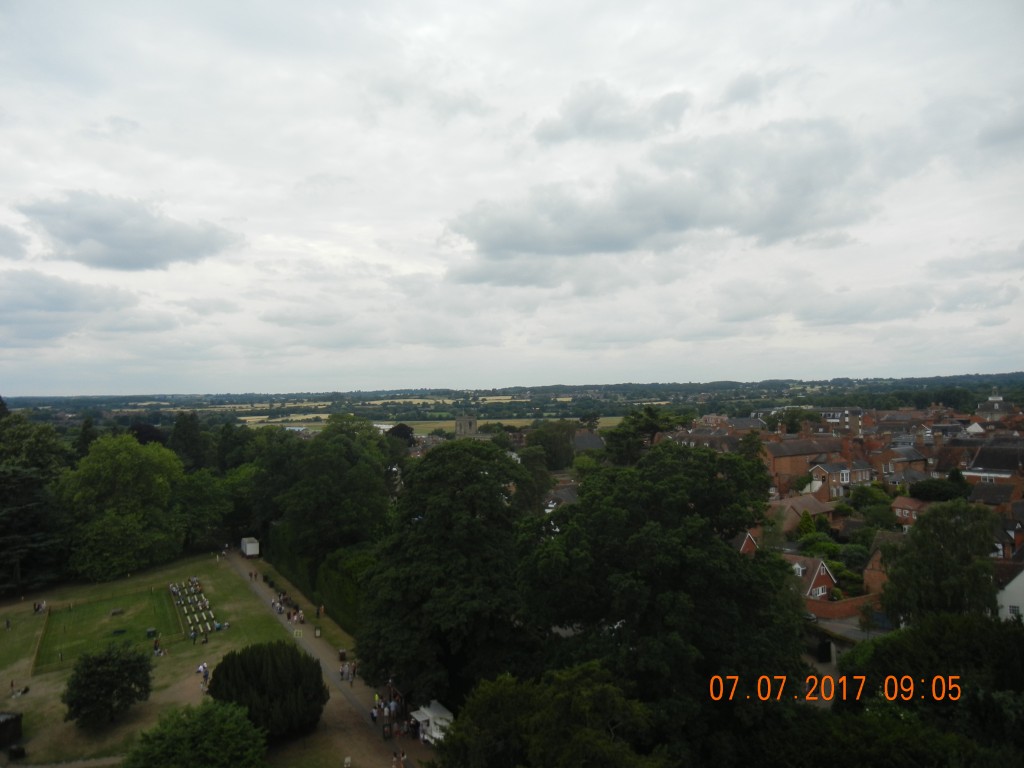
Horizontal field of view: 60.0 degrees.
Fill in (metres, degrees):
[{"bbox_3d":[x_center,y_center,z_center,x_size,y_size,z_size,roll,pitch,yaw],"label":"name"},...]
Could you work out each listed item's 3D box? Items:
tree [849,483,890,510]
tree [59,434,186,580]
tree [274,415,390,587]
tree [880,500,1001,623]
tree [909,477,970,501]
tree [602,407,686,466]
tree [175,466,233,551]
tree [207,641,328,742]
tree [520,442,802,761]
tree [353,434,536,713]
[{"bbox_3d":[66.862,20.669,165.986,7.800,4.490,6.800,-1,0,0],"label":"tree"},{"bbox_3d":[-74.460,22.740,169.920,24.140,25.360,22.000,-1,0,-24],"label":"tree"},{"bbox_3d":[-32.190,20.350,159.910,20.910,28.990,19.000,-1,0,-11],"label":"tree"},{"bbox_3d":[55.853,22.560,115.953,15.200,15.190,14.200,-1,0,0],"label":"tree"},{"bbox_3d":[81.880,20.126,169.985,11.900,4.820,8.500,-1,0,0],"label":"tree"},{"bbox_3d":[40.170,21.050,269.920,24.340,27.190,23.000,-1,0,8],"label":"tree"},{"bbox_3d":[-68.806,28.211,197.942,12.900,18.720,12.000,-1,0,0],"label":"tree"},{"bbox_3d":[-25.889,31.706,93.973,12.600,8.870,12.000,-1,0,0],"label":"tree"},{"bbox_3d":[14.650,19.850,85.920,26.650,27.980,25.000,-1,0,10],"label":"tree"},{"bbox_3d":[-7.447,21.264,100.907,20.300,30.130,19.000,-1,0,0],"label":"tree"}]

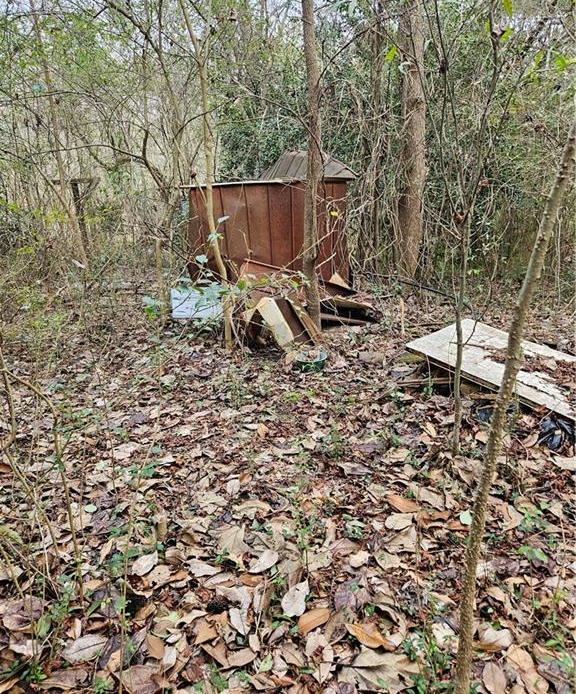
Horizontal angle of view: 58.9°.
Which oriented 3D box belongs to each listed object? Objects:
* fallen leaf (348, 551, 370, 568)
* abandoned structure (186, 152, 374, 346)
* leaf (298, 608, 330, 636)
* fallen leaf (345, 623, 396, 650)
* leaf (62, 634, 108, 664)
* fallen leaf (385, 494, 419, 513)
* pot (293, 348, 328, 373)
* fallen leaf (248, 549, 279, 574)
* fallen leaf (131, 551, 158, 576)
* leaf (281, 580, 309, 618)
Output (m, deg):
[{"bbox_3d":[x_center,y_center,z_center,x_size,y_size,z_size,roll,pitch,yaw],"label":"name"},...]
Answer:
[{"bbox_3d":[0.289,0.853,2.051,0.094,0.030,0.077,-7,19,-15],"label":"fallen leaf"},{"bbox_3d":[-0.205,-1.379,6.127,2.100,1.750,2.200,-4,19,-6],"label":"abandoned structure"},{"bbox_3d":[0.084,0.953,1.778,0.145,0.035,0.072,-13,21,-29],"label":"leaf"},{"bbox_3d":[0.264,0.917,1.628,0.176,0.030,0.078,13,30,32],"label":"fallen leaf"},{"bbox_3d":[-0.639,0.960,1.615,0.138,0.020,0.089,-9,22,-21],"label":"leaf"},{"bbox_3d":[0.504,0.703,2.286,0.168,0.025,0.079,14,33,33],"label":"fallen leaf"},{"bbox_3d":[0.188,0.119,4.177,0.255,0.120,0.255,-2,19,0],"label":"pot"},{"bbox_3d":[-0.088,0.829,1.958,0.138,0.020,0.059,-18,28,-35],"label":"fallen leaf"},{"bbox_3d":[-0.550,0.839,1.984,0.066,0.020,0.131,14,27,30],"label":"fallen leaf"},{"bbox_3d":[0.031,0.877,1.786,0.074,0.020,0.157,11,30,23],"label":"leaf"}]

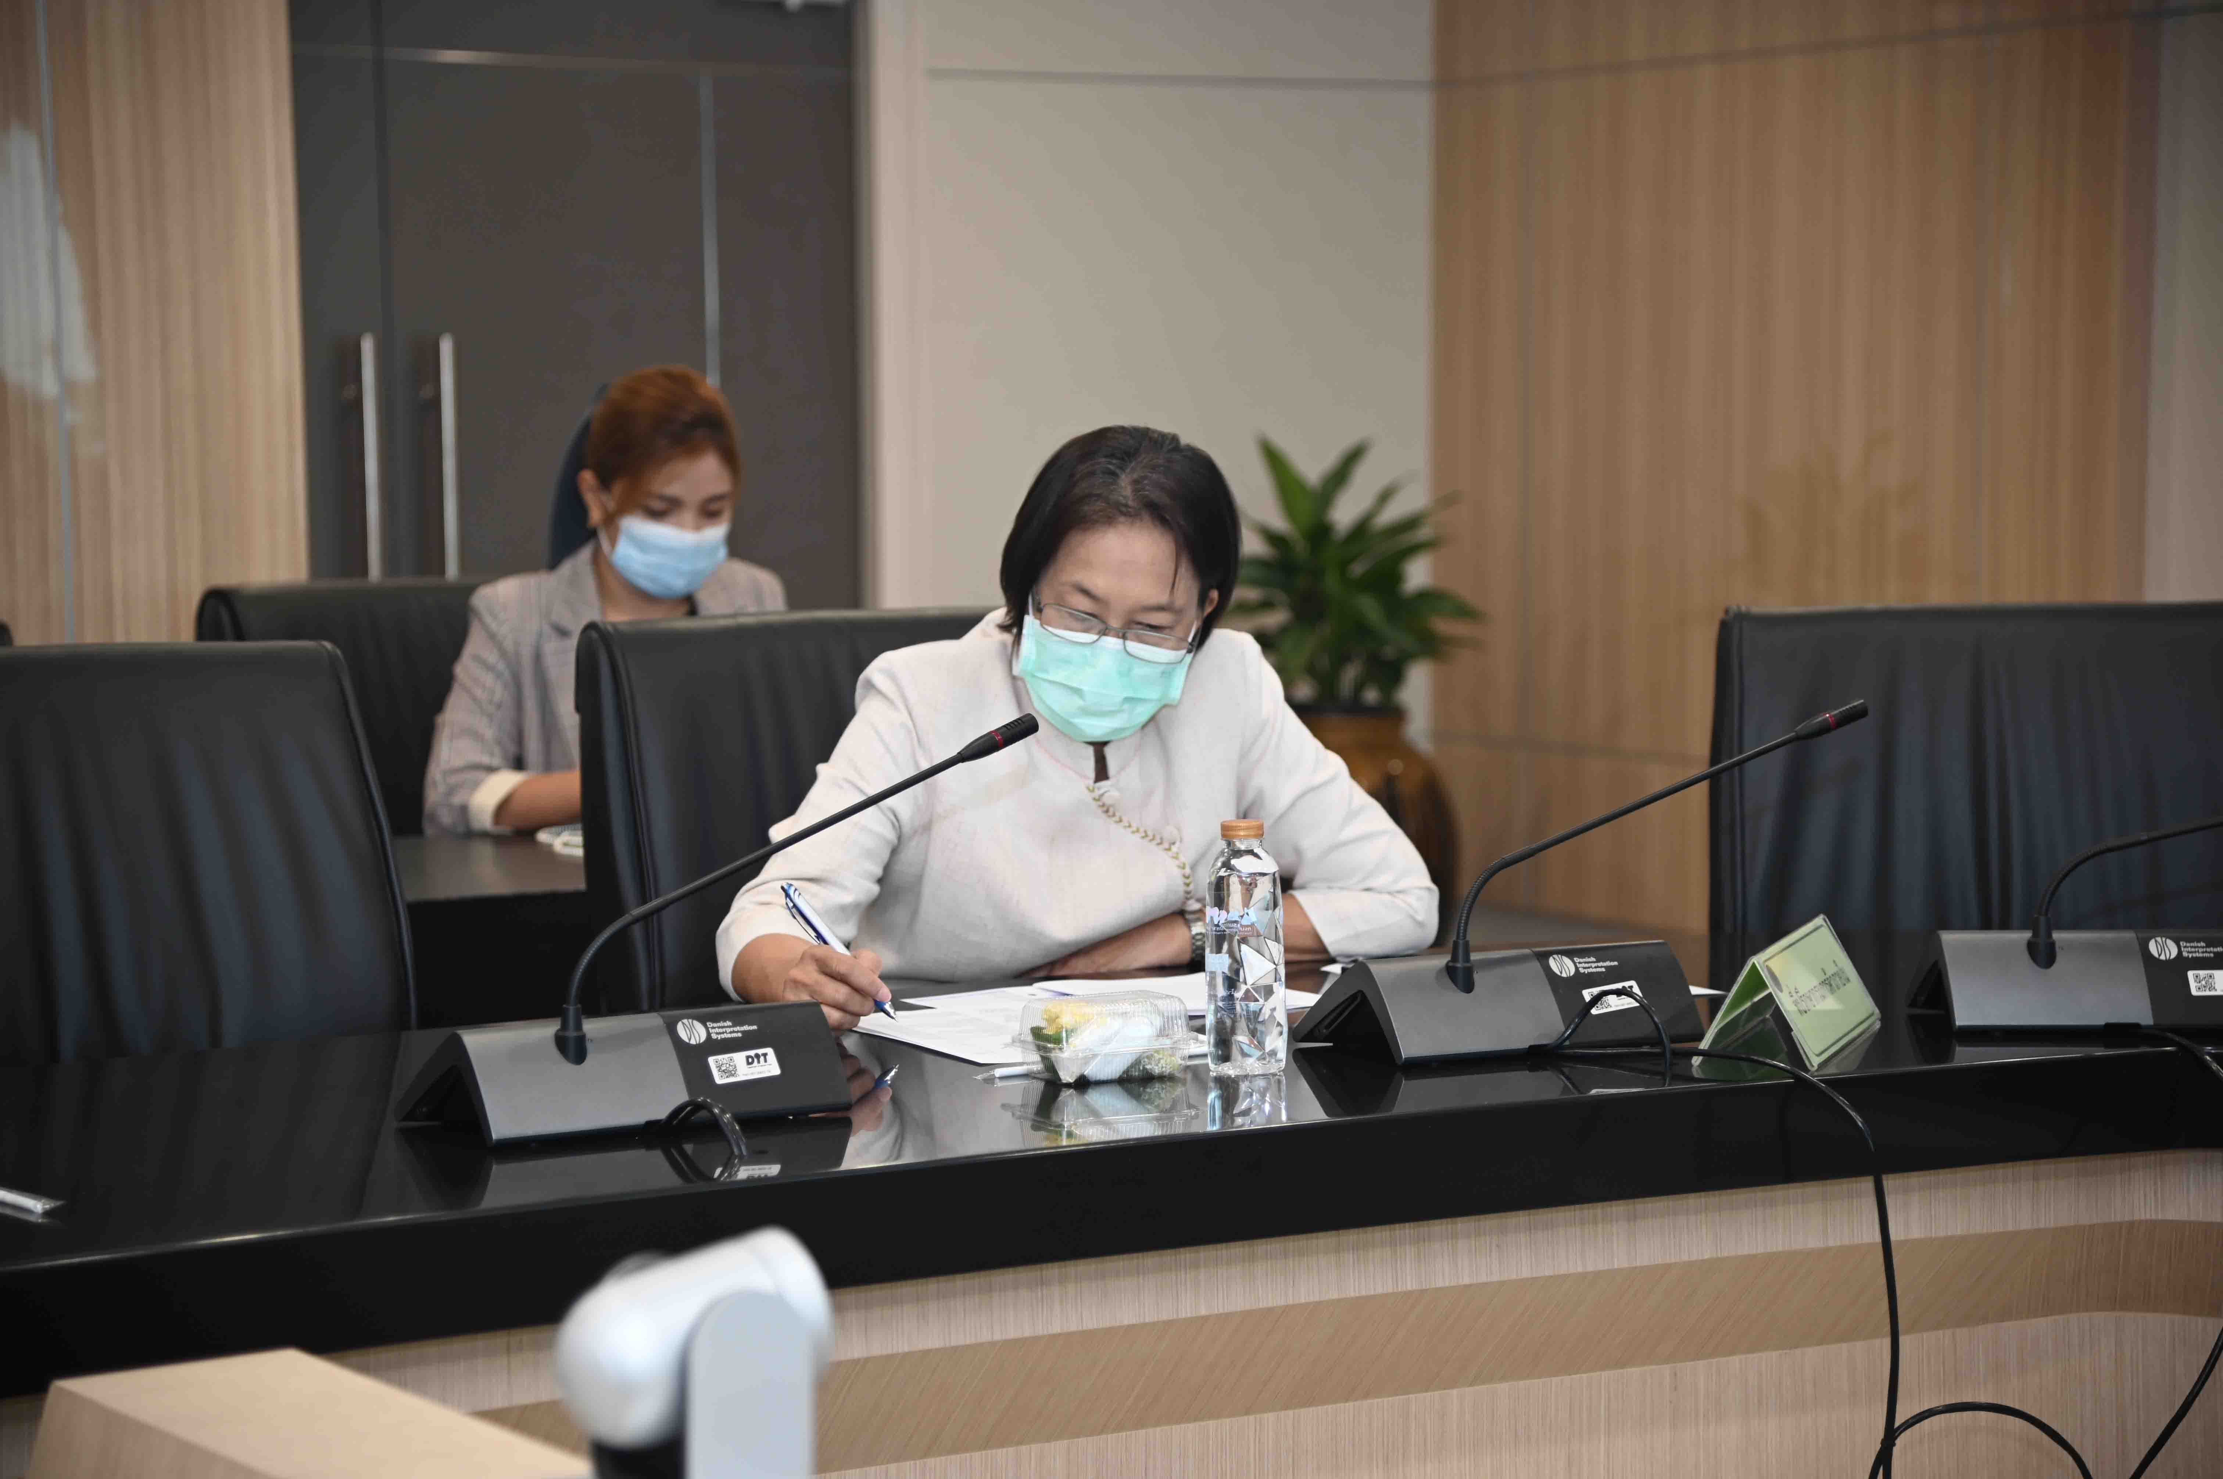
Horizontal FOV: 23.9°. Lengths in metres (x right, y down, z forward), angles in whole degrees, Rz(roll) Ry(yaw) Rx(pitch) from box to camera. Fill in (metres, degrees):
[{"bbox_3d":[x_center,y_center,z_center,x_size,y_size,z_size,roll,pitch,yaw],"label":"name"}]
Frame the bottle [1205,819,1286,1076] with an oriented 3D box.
[{"bbox_3d":[0.093,0.143,3.693,0.058,0.178,0.058,0,4,0],"label":"bottle"}]

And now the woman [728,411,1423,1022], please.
[{"bbox_3d":[-0.058,0.337,4.369,0.600,1.190,0.680,-2,5,-24],"label":"woman"}]

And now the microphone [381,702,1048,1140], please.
[{"bbox_3d":[-0.240,0.120,3.551,0.468,0.249,0.140,-3,5,-33],"label":"microphone"}]

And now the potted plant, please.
[{"bbox_3d":[0.480,-0.082,10.425,0.520,1.090,0.520,0,4,0],"label":"potted plant"}]

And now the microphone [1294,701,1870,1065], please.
[{"bbox_3d":[0.379,0.100,3.869,0.457,0.234,0.158,-2,5,-24],"label":"microphone"}]

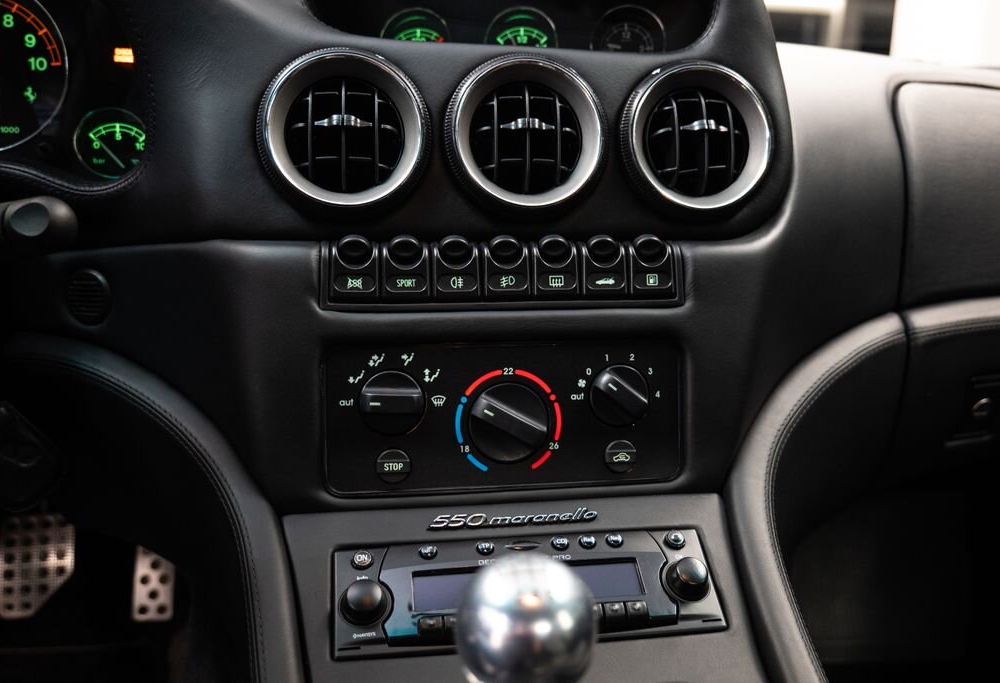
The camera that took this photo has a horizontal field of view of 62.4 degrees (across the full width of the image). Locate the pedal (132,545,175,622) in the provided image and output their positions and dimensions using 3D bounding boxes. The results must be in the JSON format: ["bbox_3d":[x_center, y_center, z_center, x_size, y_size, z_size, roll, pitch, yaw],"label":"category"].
[{"bbox_3d":[-0.371,0.247,0.892,0.042,0.105,0.015,-1,-25,-9],"label":"pedal"}]

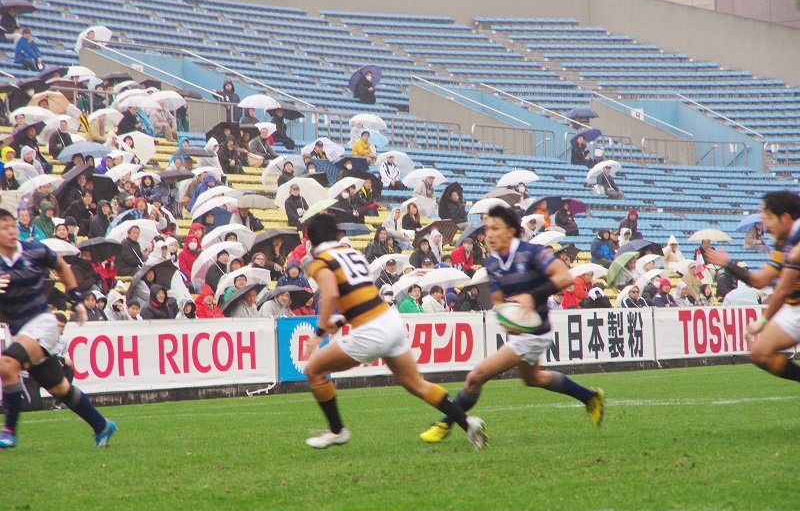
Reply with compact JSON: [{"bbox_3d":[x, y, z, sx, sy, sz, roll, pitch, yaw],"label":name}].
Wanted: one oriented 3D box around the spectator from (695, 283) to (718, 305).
[{"bbox_3d":[5.892,1.173,85.031,0.560,1.250,0.780,-1,-1,-36],"label":"spectator"}]

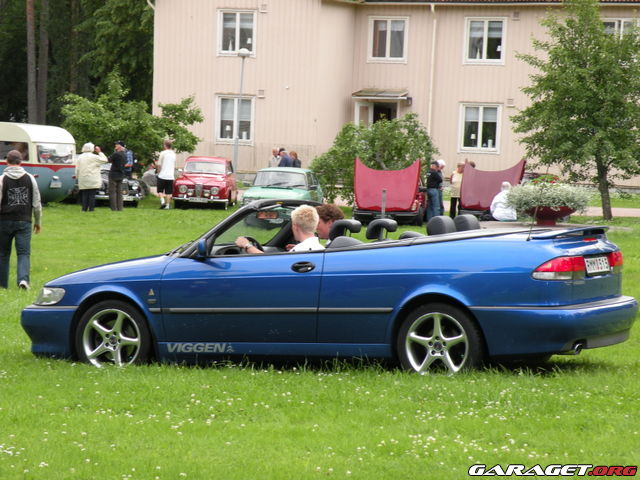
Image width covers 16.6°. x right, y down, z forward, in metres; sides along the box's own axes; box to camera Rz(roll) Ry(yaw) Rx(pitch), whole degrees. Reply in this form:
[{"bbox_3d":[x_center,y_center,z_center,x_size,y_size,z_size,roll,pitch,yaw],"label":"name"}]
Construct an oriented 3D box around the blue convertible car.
[{"bbox_3d":[-0.013,0.352,16.470,4.630,1.370,1.740,1,1,26],"label":"blue convertible car"}]

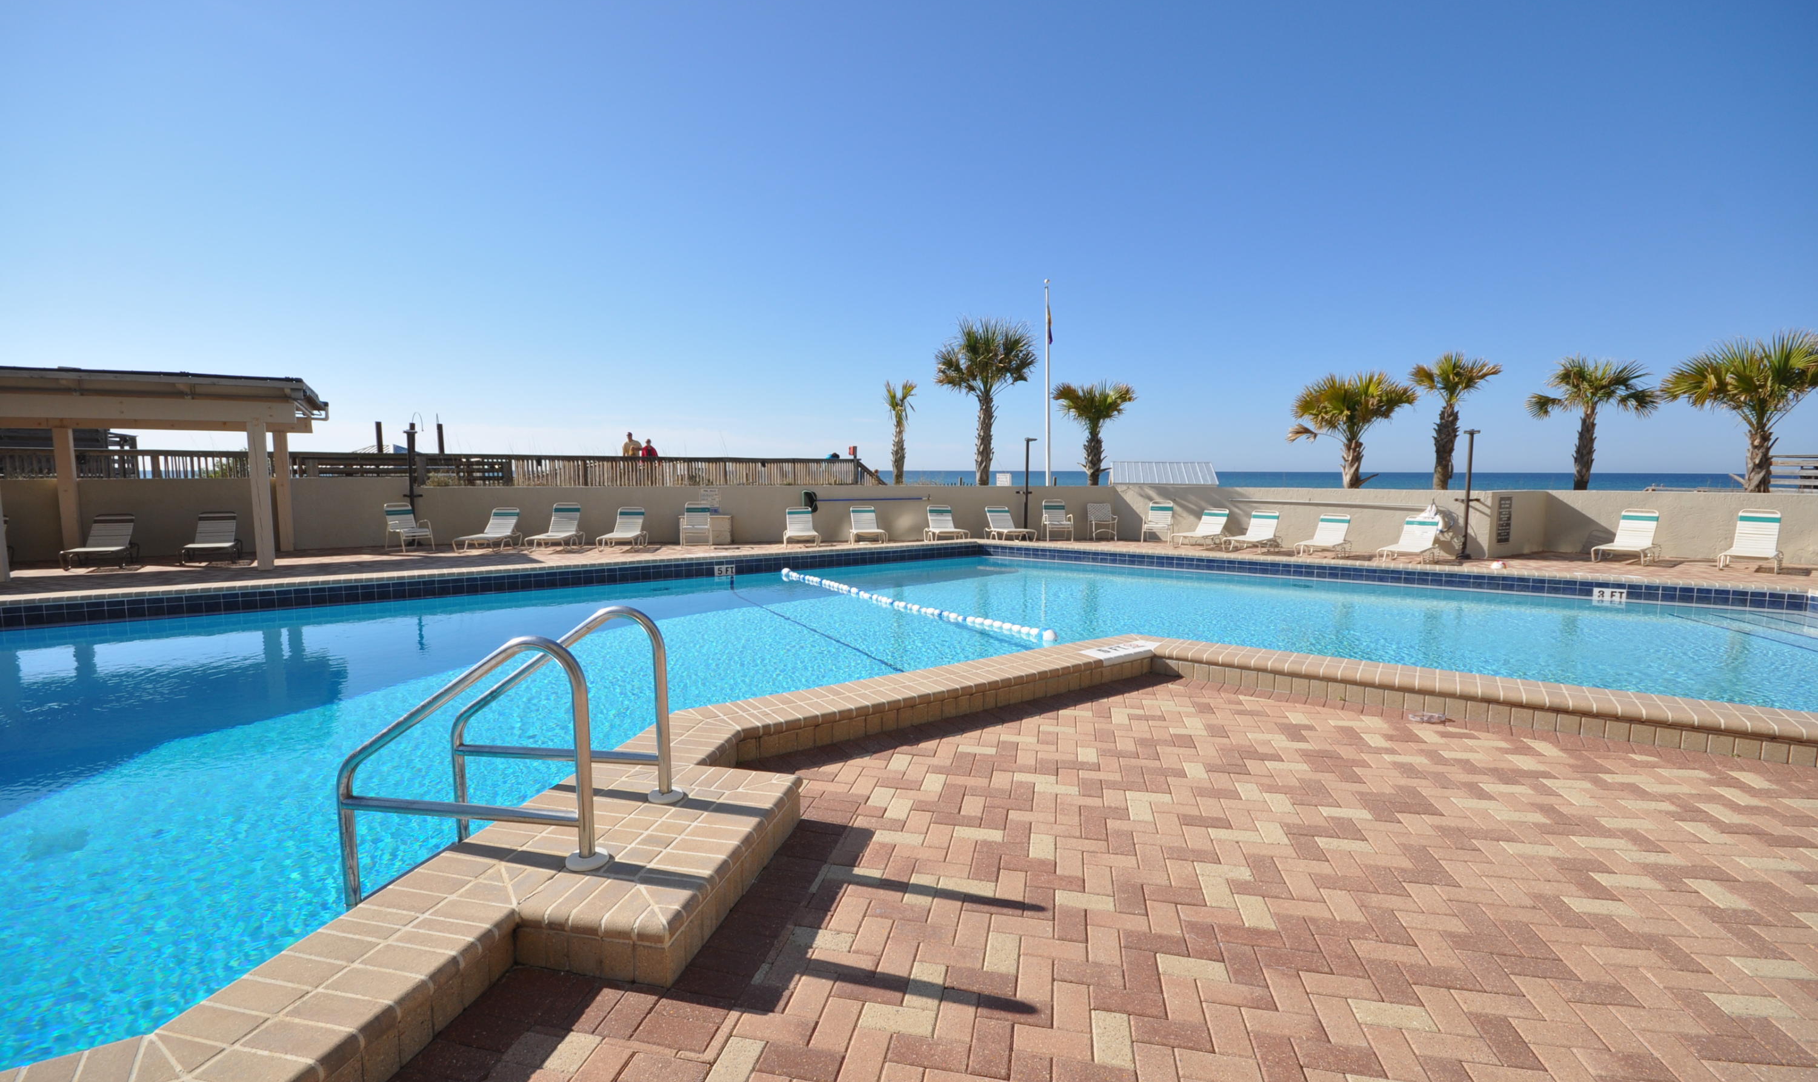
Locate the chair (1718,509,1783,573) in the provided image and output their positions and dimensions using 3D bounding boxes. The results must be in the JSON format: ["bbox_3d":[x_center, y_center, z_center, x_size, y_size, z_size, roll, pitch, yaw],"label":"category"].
[{"bbox_3d":[13.698,-0.024,12.325,1.420,0.962,0.660,-5,7,-42],"label":"chair"}]

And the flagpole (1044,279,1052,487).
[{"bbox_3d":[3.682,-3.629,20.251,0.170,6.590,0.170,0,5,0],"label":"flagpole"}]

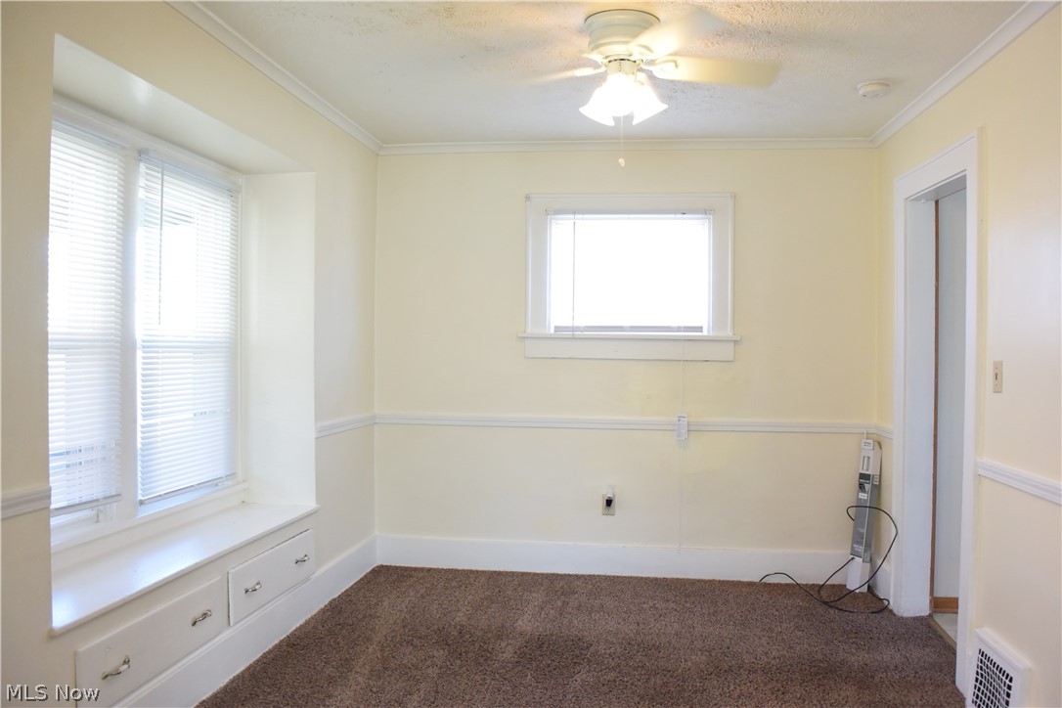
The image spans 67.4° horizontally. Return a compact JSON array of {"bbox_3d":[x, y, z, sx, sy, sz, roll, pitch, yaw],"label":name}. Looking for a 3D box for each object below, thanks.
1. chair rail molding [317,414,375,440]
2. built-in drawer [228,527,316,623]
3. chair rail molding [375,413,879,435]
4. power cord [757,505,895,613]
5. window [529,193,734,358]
[{"bbox_3d":[-0.942,0.369,4.159,0.025,0.060,0.830,1,0,9],"label":"chair rail molding"},{"bbox_3d":[-1.238,0.926,3.390,0.350,0.210,0.750,1,0,9],"label":"built-in drawer"},{"bbox_3d":[0.485,0.388,4.421,2.760,0.060,0.025,1,0,6],"label":"chair rail molding"},{"bbox_3d":[1.523,1.015,4.082,0.610,0.475,0.430,1,0,6],"label":"power cord"},{"bbox_3d":[0.545,-0.427,4.433,1.160,0.920,0.120,1,0,6],"label":"window"}]

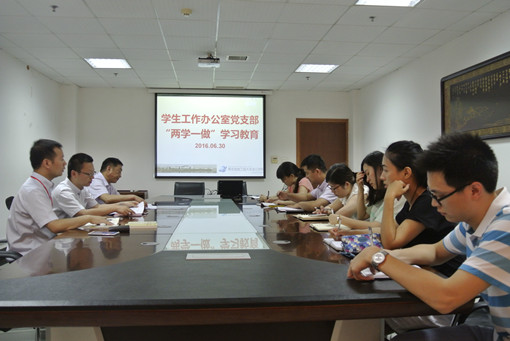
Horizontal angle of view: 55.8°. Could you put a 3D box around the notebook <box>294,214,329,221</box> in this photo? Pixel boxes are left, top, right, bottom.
[{"bbox_3d":[0.425,0.332,3.500,0.230,0.025,0.320,0,0,-6],"label":"notebook"}]

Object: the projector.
[{"bbox_3d":[-0.585,-1.395,6.200,0.290,0.095,0.250,0,0,-6],"label":"projector"}]

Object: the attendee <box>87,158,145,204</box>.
[{"bbox_3d":[-1.260,0.480,4.500,0.660,1.220,0.500,0,0,-6],"label":"attendee"}]

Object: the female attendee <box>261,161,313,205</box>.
[{"bbox_3d":[0.390,0.495,4.800,0.640,1.180,0.450,0,0,-9],"label":"female attendee"}]

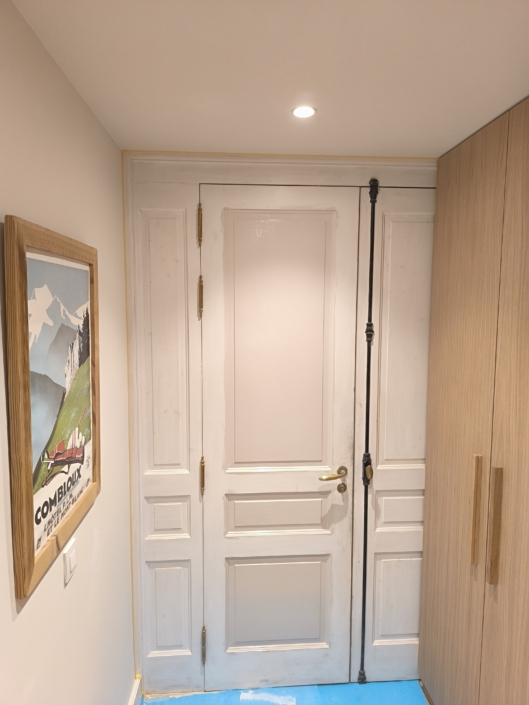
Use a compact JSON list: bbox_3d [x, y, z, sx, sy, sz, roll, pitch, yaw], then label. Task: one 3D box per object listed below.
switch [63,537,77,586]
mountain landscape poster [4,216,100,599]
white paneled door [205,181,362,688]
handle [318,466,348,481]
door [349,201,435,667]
[{"bbox_3d":[-0.533,0.570,1.282,0.011,0.083,0.082,0,5,-4],"label":"switch"},{"bbox_3d":[-0.523,0.092,1.226,0.028,0.771,0.562,0,5,-4],"label":"mountain landscape poster"},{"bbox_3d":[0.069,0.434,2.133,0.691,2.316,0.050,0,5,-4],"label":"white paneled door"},{"bbox_3d":[0.309,0.548,2.115,0.130,0.052,0.060,0,5,-4],"label":"handle"},{"bbox_3d":[0.609,0.433,2.170,0.390,2.316,0.050,0,5,-4],"label":"door"}]

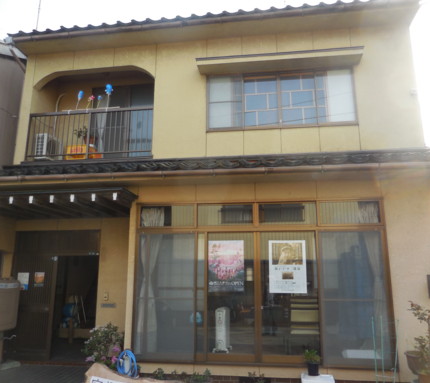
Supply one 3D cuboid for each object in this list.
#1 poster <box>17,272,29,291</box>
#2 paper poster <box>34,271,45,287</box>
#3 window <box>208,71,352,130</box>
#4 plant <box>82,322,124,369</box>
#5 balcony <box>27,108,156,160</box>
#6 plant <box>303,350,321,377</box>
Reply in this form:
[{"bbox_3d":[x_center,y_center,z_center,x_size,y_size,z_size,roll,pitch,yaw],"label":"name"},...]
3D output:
[{"bbox_3d":[-3.473,1.635,6.678,0.222,0.304,0.010,-2,-11,8],"label":"poster"},{"bbox_3d":[-3.162,1.593,6.643,0.190,0.247,0.010,-2,-11,8],"label":"paper poster"},{"bbox_3d":[1.179,-1.682,6.722,2.680,1.129,0.100,-2,-11,8],"label":"window"},{"bbox_3d":[-1.539,2.154,5.088,0.546,0.628,0.500,-2,-11,8],"label":"plant"},{"bbox_3d":[-2.417,-1.094,7.093,2.554,0.975,0.070,-2,-11,8],"label":"balcony"},{"bbox_3d":[1.186,2.093,4.519,0.200,0.296,0.200,-2,-11,8],"label":"plant"}]

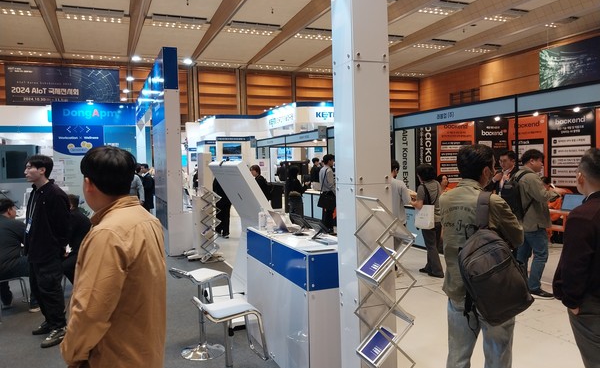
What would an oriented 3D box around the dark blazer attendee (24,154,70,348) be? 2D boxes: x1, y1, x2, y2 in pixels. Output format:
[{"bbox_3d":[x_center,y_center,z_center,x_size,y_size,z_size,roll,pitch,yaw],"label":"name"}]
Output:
[{"bbox_3d":[-2.473,0.614,4.433,0.470,1.790,0.360,0,4,37],"label":"dark blazer attendee"}]

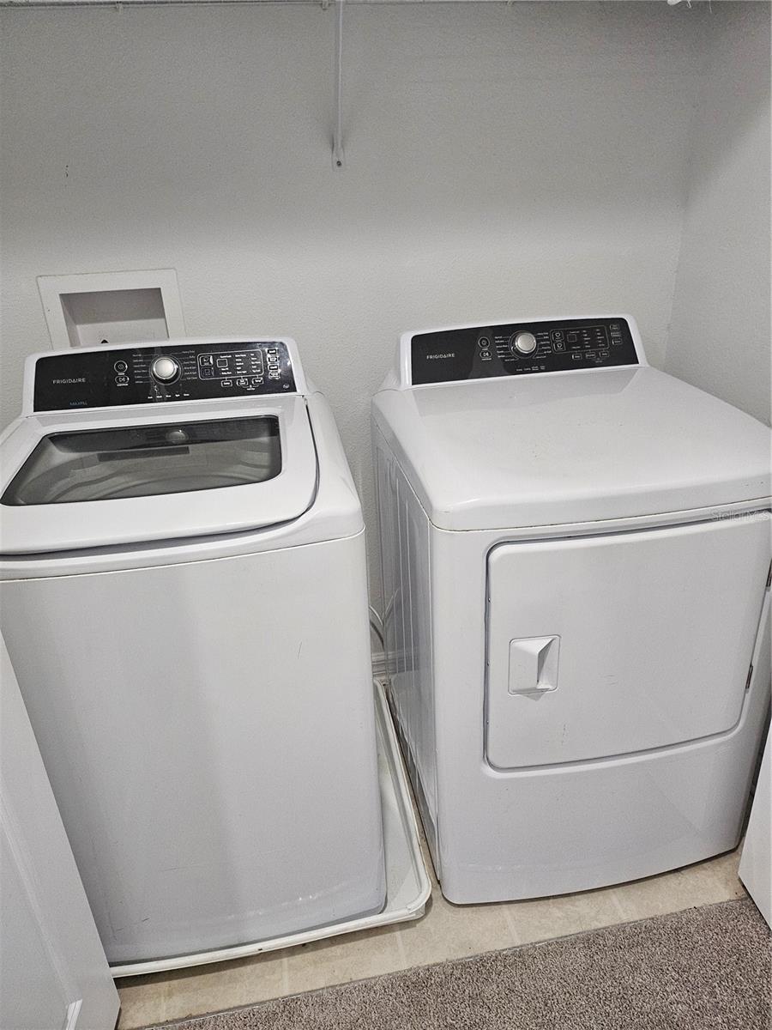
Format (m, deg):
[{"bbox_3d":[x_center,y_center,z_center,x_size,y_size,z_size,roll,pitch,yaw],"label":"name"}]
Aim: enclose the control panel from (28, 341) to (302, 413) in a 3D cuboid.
[{"bbox_3d":[-0.456,-0.292,1.477,0.532,0.118,0.040,-6,-2,-7],"label":"control panel"}]

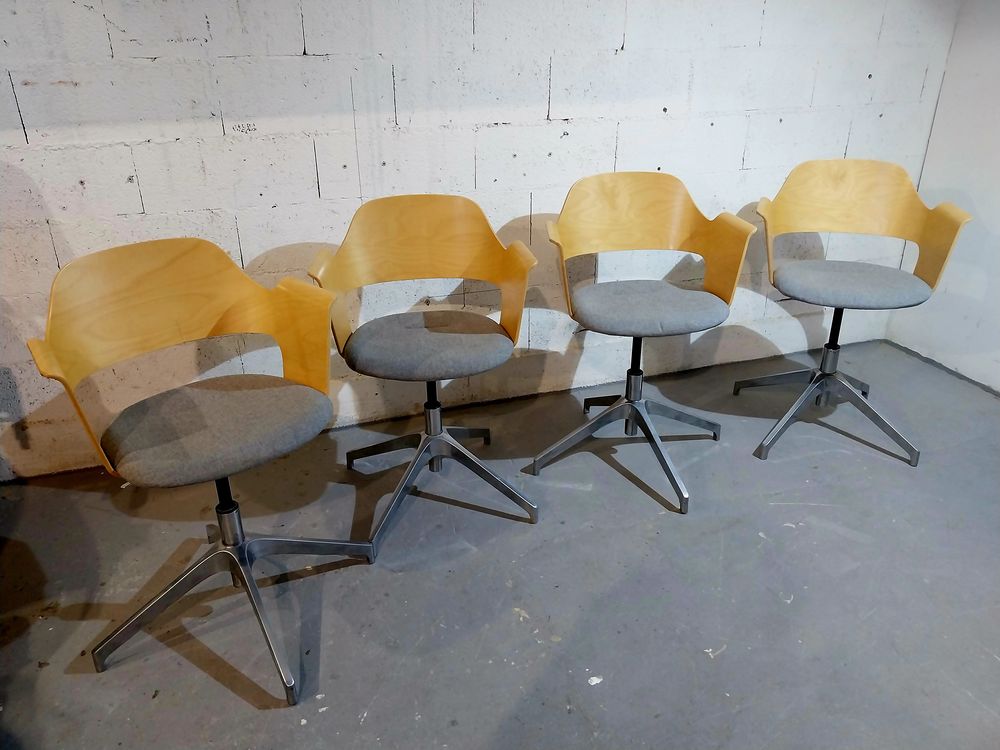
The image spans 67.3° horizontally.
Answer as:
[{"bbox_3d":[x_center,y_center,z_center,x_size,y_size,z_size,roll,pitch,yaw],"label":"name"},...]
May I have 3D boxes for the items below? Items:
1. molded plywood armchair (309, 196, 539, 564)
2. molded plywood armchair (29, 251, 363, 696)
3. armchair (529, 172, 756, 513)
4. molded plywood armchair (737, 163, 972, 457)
[{"bbox_3d":[-0.196,-0.023,2.102,0.587,0.850,0.575,-4,25,-6],"label":"molded plywood armchair"},{"bbox_3d":[-0.620,0.180,1.645,0.675,0.880,0.675,-23,32,-38],"label":"molded plywood armchair"},{"bbox_3d":[0.418,-0.128,2.271,0.673,0.878,0.673,-4,25,-6],"label":"armchair"},{"bbox_3d":[1.098,-0.214,2.430,0.587,0.876,0.559,5,26,13],"label":"molded plywood armchair"}]

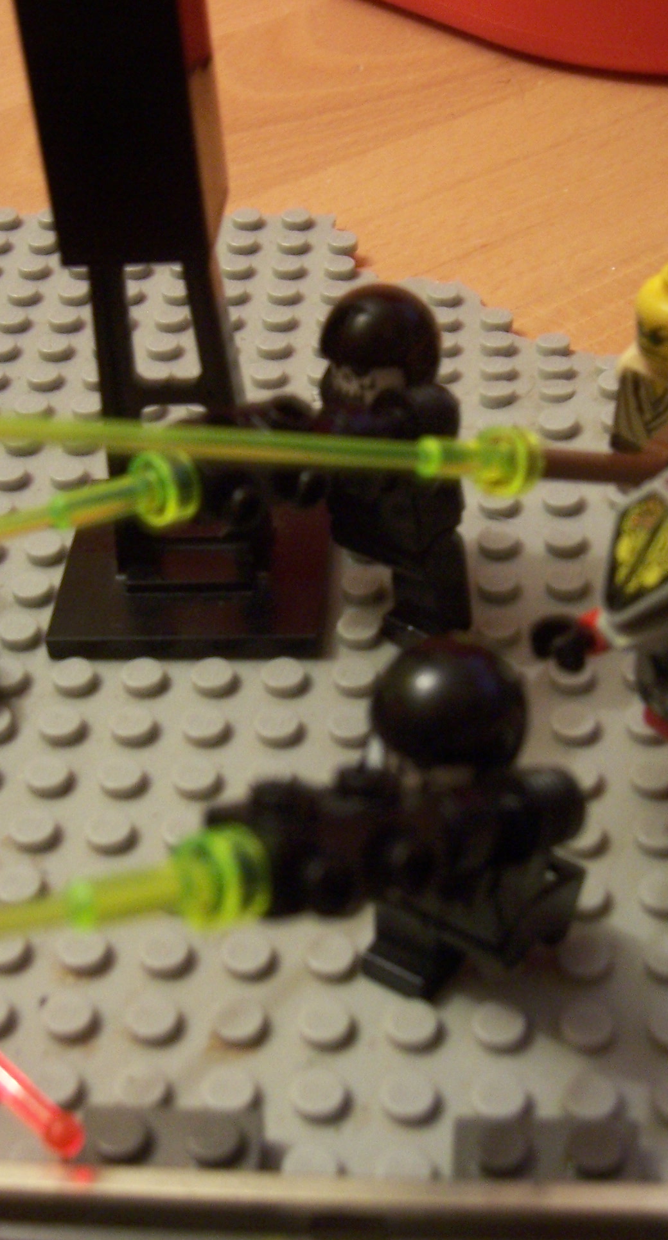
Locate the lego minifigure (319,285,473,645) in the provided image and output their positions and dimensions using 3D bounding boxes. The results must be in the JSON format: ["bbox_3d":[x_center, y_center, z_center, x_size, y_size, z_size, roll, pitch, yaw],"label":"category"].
[{"bbox_3d":[0.008,-0.018,0.192,0.017,0.042,0.021,-35,49,-30],"label":"lego minifigure"}]

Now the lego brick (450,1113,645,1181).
[{"bbox_3d":[0.018,0.046,0.142,0.016,0.005,0.008,-1,41,6],"label":"lego brick"}]

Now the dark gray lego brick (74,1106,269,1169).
[{"bbox_3d":[-0.014,0.046,0.145,0.016,0.005,0.008,-1,41,6],"label":"dark gray lego brick"}]

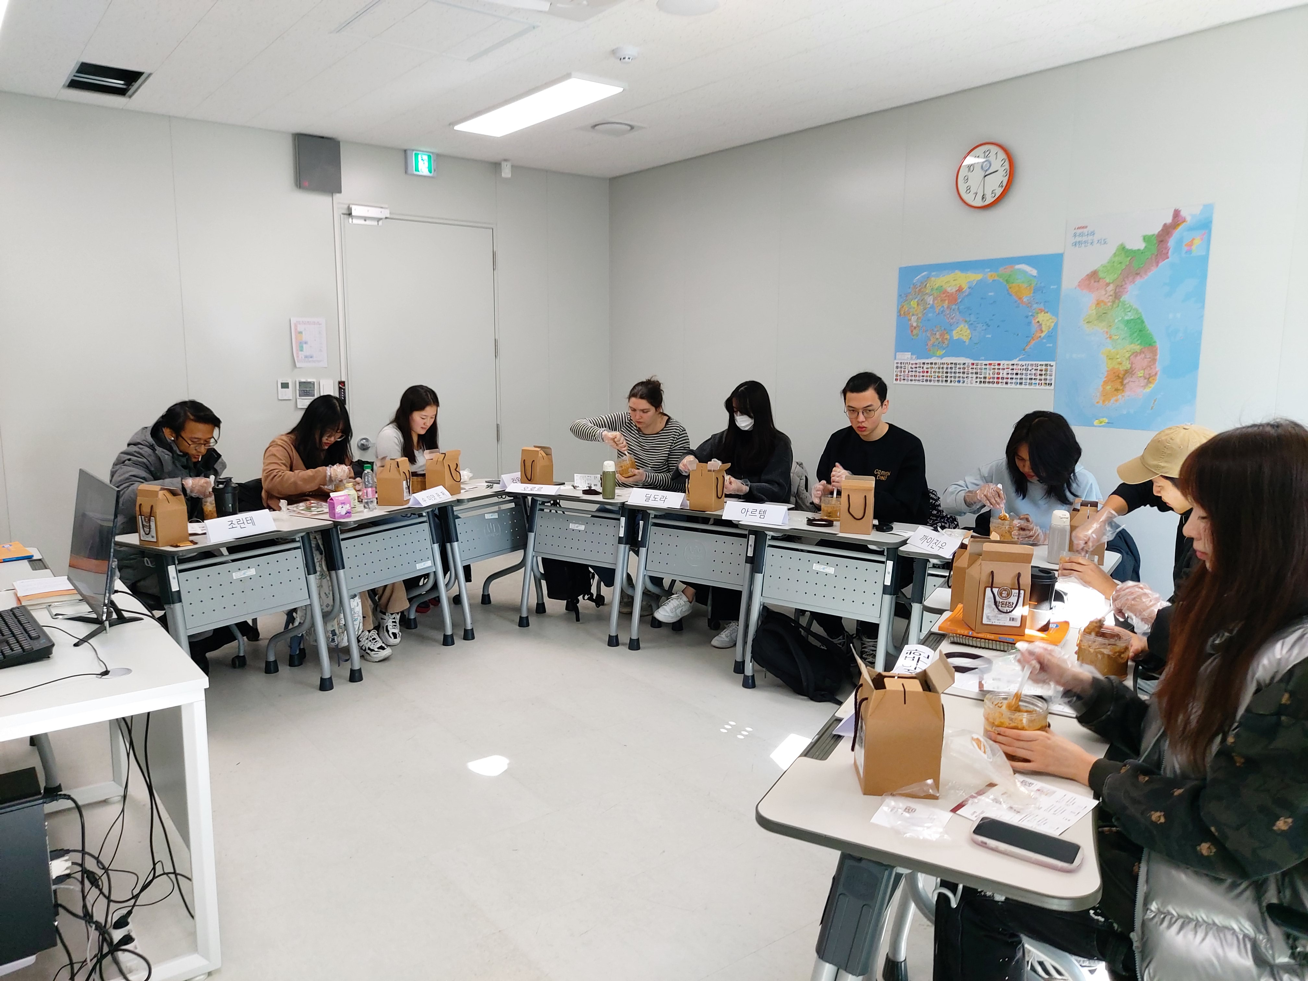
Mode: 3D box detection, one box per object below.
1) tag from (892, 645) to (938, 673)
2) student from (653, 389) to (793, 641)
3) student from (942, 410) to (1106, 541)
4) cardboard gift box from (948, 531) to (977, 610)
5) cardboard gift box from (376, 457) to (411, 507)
[{"bbox_3d":[0.597,0.389,2.175,0.085,0.035,0.270,4,9,27],"label":"tag"},{"bbox_3d":[0.400,0.095,4.954,0.560,1.315,0.700,6,10,34],"label":"student"},{"bbox_3d":[1.556,0.277,3.815,0.600,1.220,0.720,5,9,29],"label":"student"},{"bbox_3d":[0.911,0.227,2.686,0.135,0.215,0.120,3,8,18],"label":"cardboard gift box"},{"bbox_3d":[-1.254,-0.042,4.581,0.130,0.215,0.120,1,8,4],"label":"cardboard gift box"}]

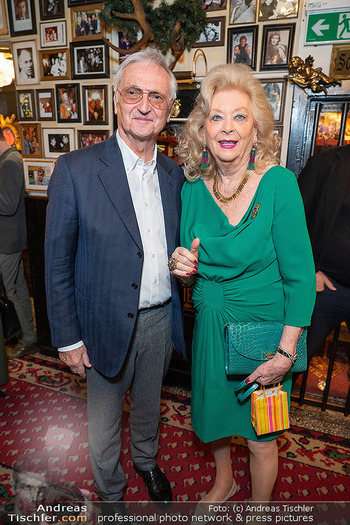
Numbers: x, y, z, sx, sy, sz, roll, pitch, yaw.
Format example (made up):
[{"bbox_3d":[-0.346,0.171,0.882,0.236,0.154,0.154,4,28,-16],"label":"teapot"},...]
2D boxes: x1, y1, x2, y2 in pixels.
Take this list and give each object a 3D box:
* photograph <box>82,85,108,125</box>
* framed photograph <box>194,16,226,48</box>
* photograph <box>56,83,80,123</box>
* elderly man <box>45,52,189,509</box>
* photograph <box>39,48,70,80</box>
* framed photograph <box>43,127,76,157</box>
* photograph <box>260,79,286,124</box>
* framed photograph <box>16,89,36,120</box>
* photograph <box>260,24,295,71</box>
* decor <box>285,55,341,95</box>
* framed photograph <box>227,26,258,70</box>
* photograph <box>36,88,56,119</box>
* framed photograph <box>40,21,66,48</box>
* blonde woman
[{"bbox_3d":[-0.458,-0.916,2.051,0.158,0.211,0.022,5,15,15],"label":"photograph"},{"bbox_3d":[0.170,-1.183,1.800,0.172,0.132,0.022,6,16,17],"label":"framed photograph"},{"bbox_3d":[-0.627,-0.946,2.092,0.156,0.212,0.022,5,15,15],"label":"photograph"},{"bbox_3d":[-0.149,0.196,1.246,0.540,1.700,0.360,-6,17,-25],"label":"elderly man"},{"bbox_3d":[-0.699,-1.156,2.060,0.194,0.157,0.022,5,15,15],"label":"photograph"},{"bbox_3d":[-0.735,-0.755,2.214,0.231,0.179,0.022,6,16,17],"label":"framed photograph"},{"bbox_3d":[0.487,-0.823,1.805,0.153,0.213,0.022,5,15,15],"label":"photograph"},{"bbox_3d":[-0.944,-0.997,2.220,0.133,0.181,0.022,6,16,17],"label":"framed photograph"},{"bbox_3d":[0.503,-1.059,1.722,0.151,0.199,0.022,6,16,17],"label":"photograph"},{"bbox_3d":[0.653,-0.893,1.663,0.252,0.173,0.110,5,15,15],"label":"decor"},{"bbox_3d":[0.338,-1.078,1.772,0.154,0.201,0.022,6,16,17],"label":"framed photograph"},{"bbox_3d":[-0.778,-0.955,2.133,0.122,0.175,0.022,5,15,15],"label":"photograph"},{"bbox_3d":[-0.714,-1.336,2.054,0.174,0.128,0.022,6,16,17],"label":"framed photograph"},{"bbox_3d":[0.220,0.241,1.198,0.500,1.620,0.390,7,16,21],"label":"blonde woman"}]

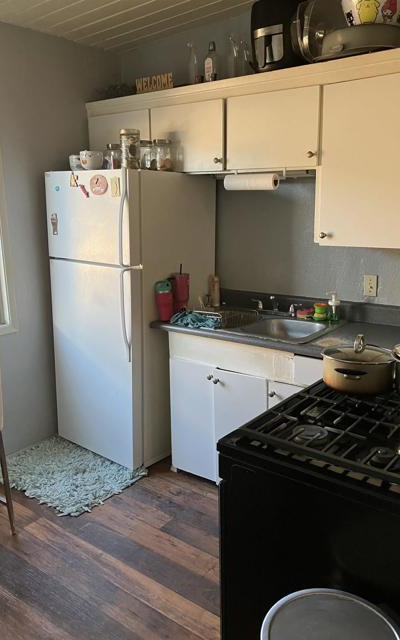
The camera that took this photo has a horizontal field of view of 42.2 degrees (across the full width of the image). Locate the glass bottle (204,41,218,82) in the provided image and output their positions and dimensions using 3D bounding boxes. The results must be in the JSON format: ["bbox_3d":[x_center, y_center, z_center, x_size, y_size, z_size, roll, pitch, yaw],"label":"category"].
[{"bbox_3d":[0.059,-1.404,2.850,0.075,0.240,0.075,1,11,0],"label":"glass bottle"}]

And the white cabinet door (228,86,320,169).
[{"bbox_3d":[0.375,-0.987,2.705,0.530,0.376,0.028,8,14,35],"label":"white cabinet door"}]

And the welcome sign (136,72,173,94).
[{"bbox_3d":[-0.258,-1.375,3.015,0.278,0.086,0.018,8,16,35],"label":"welcome sign"}]

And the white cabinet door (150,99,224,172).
[{"bbox_3d":[-0.074,-1.054,3.023,0.519,0.376,0.028,8,14,35],"label":"white cabinet door"}]

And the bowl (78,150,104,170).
[{"bbox_3d":[-0.618,-0.895,2.961,0.132,0.115,0.132,1,11,0],"label":"bowl"}]

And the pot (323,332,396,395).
[{"bbox_3d":[0.528,0.131,1.720,0.245,0.170,0.310,6,13,25],"label":"pot"}]

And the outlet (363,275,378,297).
[{"bbox_3d":[0.927,-0.184,2.811,0.072,0.116,0.010,8,16,35],"label":"outlet"}]

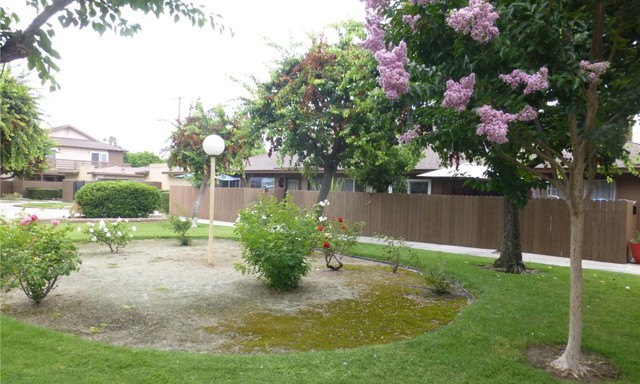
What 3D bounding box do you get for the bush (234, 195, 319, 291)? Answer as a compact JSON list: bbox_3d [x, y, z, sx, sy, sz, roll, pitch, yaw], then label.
[{"bbox_3d":[-0.775,0.881,7.900,1.480,1.674,1.400,1,1,-6],"label":"bush"}]

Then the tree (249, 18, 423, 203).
[{"bbox_3d":[0.402,-1.815,13.200,5.300,6.575,5.000,1,1,2],"label":"tree"}]

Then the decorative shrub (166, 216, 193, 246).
[{"bbox_3d":[-4.036,1.088,12.700,0.800,0.887,0.750,0,1,-18],"label":"decorative shrub"}]

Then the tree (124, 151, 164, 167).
[{"bbox_3d":[-23.462,-2.698,60.000,6.500,5.693,6.200,0,1,-21],"label":"tree"}]

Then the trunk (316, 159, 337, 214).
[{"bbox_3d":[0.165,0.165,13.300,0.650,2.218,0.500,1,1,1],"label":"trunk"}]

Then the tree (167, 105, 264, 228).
[{"bbox_3d":[-4.090,-1.056,17.200,3.700,4.826,3.600,0,1,-13],"label":"tree"}]

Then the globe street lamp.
[{"bbox_3d":[-2.363,0.166,9.800,0.480,2.871,0.480,0,1,-14],"label":"globe street lamp"}]

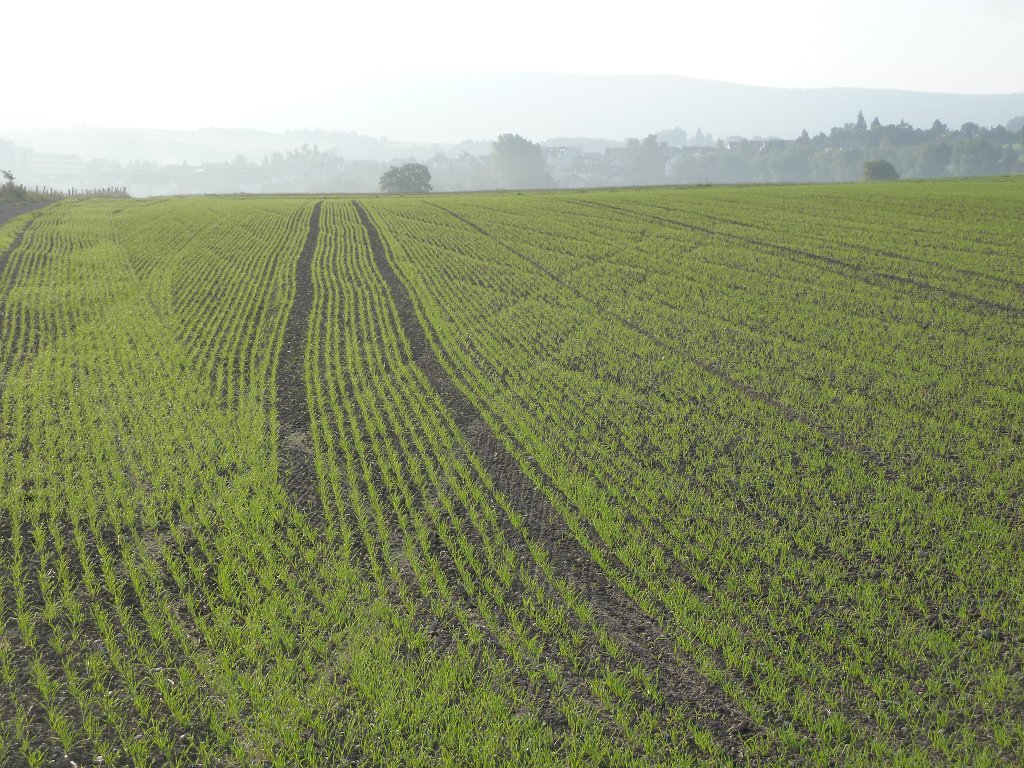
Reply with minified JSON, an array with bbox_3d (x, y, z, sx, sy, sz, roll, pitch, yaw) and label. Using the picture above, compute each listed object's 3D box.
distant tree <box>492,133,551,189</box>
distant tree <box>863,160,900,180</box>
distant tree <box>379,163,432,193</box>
[{"bbox_3d":[2.750,-63.310,540.000,16.810,19.120,15.940,0,7,0],"label":"distant tree"},{"bbox_3d":[44.610,-25.470,225.000,4.590,3.020,4.350,0,7,0],"label":"distant tree"},{"bbox_3d":[-16.570,-31.360,290.000,8.400,6.220,8.090,0,7,0],"label":"distant tree"}]

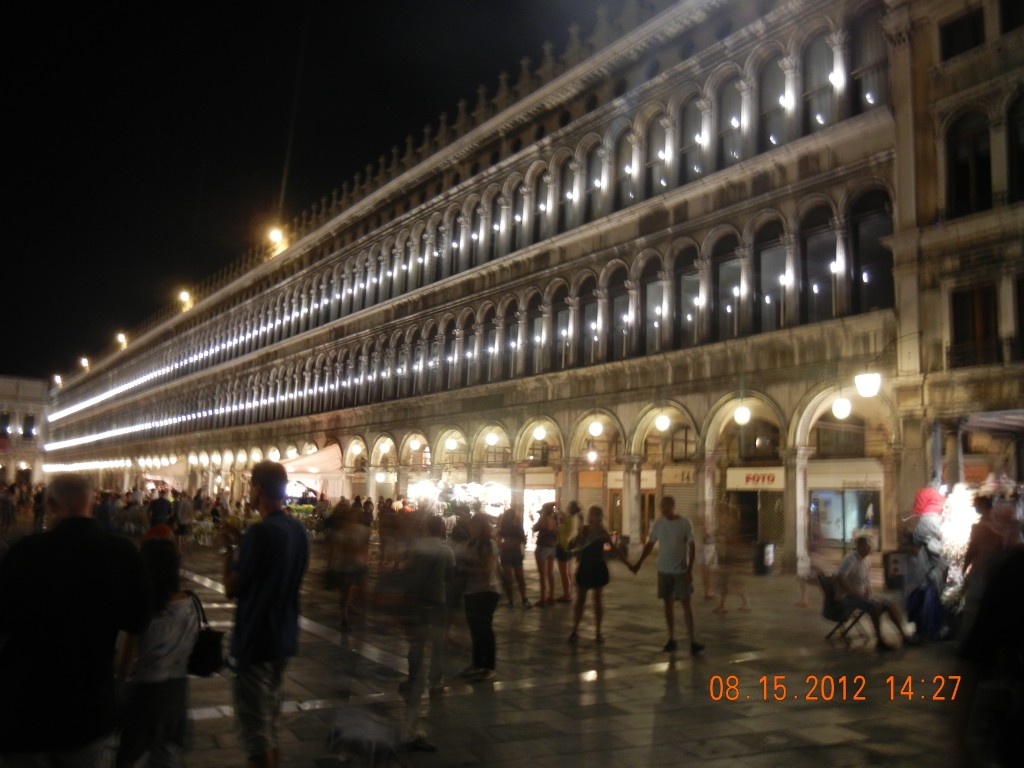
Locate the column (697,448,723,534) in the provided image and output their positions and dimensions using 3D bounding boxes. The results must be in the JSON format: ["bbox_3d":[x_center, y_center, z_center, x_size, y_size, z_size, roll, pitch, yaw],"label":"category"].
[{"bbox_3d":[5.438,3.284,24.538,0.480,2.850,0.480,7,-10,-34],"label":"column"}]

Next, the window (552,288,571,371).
[{"bbox_3d":[1.767,-1.907,30.919,0.250,2.940,1.060,7,-10,-34],"label":"window"}]

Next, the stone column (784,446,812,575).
[{"bbox_3d":[6.993,3.106,21.795,0.520,3.130,0.500,7,-10,-34],"label":"stone column"}]

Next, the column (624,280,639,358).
[{"bbox_3d":[3.817,-2.094,28.381,0.394,2.626,0.394,2,-8,0],"label":"column"}]

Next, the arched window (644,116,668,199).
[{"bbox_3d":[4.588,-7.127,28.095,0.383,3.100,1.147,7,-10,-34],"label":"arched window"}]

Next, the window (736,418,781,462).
[{"bbox_3d":[7.765,1.748,28.023,0.200,1.320,1.700,8,-10,-34],"label":"window"}]

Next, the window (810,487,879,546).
[{"bbox_3d":[9.443,3.824,25.321,0.250,1.660,2.300,7,-10,-34],"label":"window"}]

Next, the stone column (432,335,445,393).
[{"bbox_3d":[-3.068,-0.870,37.667,0.400,2.490,0.390,7,-10,-34],"label":"stone column"}]

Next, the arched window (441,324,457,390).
[{"bbox_3d":[-2.616,-1.224,37.950,0.323,3.030,1.071,8,-10,-34],"label":"arched window"}]

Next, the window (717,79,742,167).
[{"bbox_3d":[6.257,-7.527,25.485,0.300,2.800,1.120,8,-10,-34],"label":"window"}]

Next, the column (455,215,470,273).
[{"bbox_3d":[-2.042,-5.824,37.093,0.400,2.650,0.390,7,-10,-34],"label":"column"}]

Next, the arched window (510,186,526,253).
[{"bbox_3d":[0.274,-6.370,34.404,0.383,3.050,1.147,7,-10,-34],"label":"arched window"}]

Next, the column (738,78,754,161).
[{"bbox_3d":[6.468,-7.361,24.684,0.360,2.430,0.360,8,-10,-34],"label":"column"}]

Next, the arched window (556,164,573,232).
[{"bbox_3d":[1.939,-6.822,32.347,0.323,2.747,1.071,8,-10,-34],"label":"arched window"}]

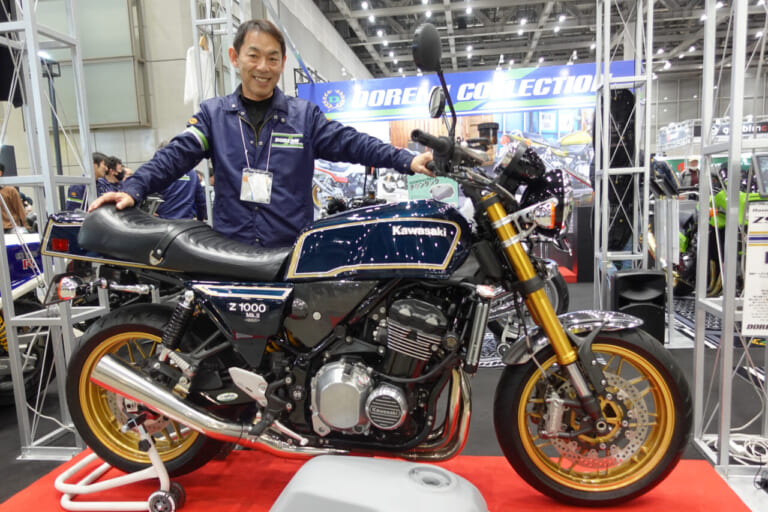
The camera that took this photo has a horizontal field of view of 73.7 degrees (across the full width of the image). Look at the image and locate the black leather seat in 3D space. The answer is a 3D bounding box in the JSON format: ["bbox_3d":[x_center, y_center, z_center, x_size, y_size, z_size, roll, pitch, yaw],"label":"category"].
[{"bbox_3d":[-0.622,-0.053,1.710,0.710,0.250,0.270,-1,7,8],"label":"black leather seat"}]

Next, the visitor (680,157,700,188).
[{"bbox_3d":[5.855,-1.042,9.696,0.520,1.660,0.320,1,7,24],"label":"visitor"}]

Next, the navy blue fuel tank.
[{"bbox_3d":[-0.011,-0.059,1.626,0.580,0.245,0.330,-1,7,8],"label":"navy blue fuel tank"}]

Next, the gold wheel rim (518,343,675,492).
[{"bbox_3d":[0.647,0.492,1.604,0.460,0.460,0.115,-1,7,8],"label":"gold wheel rim"}]

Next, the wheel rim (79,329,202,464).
[{"bbox_3d":[-0.804,0.475,1.800,0.460,0.460,0.150,-1,7,8],"label":"wheel rim"}]

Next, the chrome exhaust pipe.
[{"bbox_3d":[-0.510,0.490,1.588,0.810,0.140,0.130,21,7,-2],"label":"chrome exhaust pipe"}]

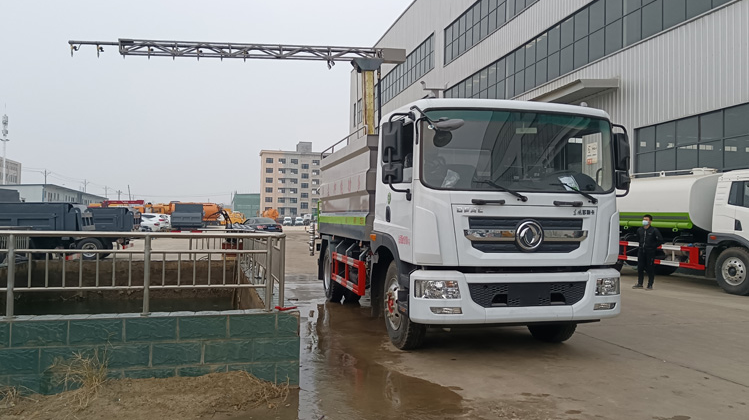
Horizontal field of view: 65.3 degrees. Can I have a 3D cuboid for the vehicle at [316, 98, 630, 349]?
[{"bbox_3d":[0.745,0.197,9.667,2.520,3.000,7.520,1,-1,-14],"label":"vehicle"}]

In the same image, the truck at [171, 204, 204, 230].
[{"bbox_3d":[-13.580,0.796,42.753,2.100,2.350,5.700,1,-1,-16],"label":"truck"}]

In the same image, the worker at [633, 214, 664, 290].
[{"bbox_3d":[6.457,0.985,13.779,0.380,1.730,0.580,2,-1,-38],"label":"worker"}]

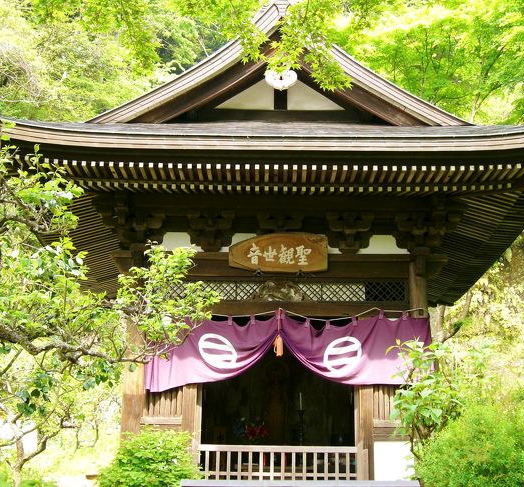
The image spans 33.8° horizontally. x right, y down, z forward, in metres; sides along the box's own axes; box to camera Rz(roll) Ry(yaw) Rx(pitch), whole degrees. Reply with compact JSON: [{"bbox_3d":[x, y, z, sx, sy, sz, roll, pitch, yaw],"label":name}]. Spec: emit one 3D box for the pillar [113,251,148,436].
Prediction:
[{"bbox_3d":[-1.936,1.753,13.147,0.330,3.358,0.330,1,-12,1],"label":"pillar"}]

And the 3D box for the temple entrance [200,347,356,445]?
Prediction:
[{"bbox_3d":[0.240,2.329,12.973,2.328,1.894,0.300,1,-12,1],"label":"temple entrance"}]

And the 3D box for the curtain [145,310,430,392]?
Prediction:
[{"bbox_3d":[0.387,1.617,12.864,4.214,1.172,0.200,1,-12,1],"label":"curtain"}]

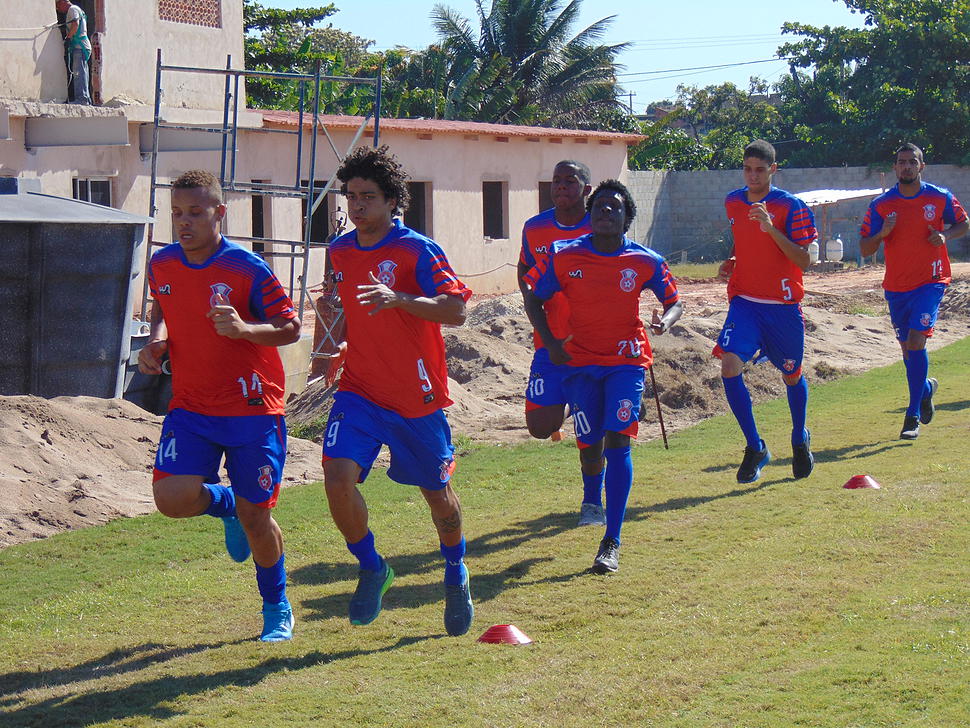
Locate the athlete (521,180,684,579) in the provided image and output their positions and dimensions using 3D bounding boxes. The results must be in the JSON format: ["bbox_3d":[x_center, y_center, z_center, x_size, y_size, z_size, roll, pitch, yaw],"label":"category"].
[{"bbox_3d":[0.503,0.053,12.850,0.630,1.670,0.750,-1,3,10],"label":"athlete"}]

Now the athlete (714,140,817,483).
[{"bbox_3d":[1.483,-0.278,16.000,0.560,1.790,0.720,1,4,30],"label":"athlete"}]

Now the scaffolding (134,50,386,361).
[{"bbox_3d":[-1.959,-1.195,26.300,1.500,3.000,1.880,5,3,14],"label":"scaffolding"}]

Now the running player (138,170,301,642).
[{"bbox_3d":[-0.952,0.145,10.850,0.570,1.690,0.750,1,4,30],"label":"running player"}]

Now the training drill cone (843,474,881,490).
[{"bbox_3d":[1.965,0.619,15.800,0.197,0.052,0.197,-1,3,0],"label":"training drill cone"}]

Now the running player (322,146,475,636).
[{"bbox_3d":[-0.304,0.098,10.750,0.560,1.740,0.750,1,4,30],"label":"running player"}]

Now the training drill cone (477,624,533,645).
[{"bbox_3d":[0.069,0.953,10.680,0.197,0.052,0.197,-1,3,0],"label":"training drill cone"}]

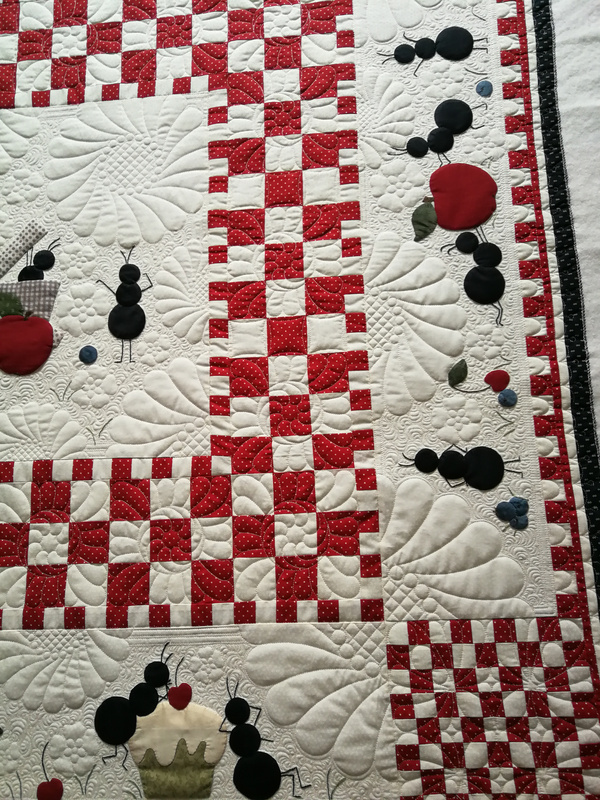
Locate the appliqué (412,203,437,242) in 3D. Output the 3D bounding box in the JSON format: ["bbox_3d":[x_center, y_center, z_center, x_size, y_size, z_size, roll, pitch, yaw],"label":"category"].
[{"bbox_3d":[0.163,-0.232,0.811,0.032,0.004,0.053,-2,81,3],"label":"appliqué"}]

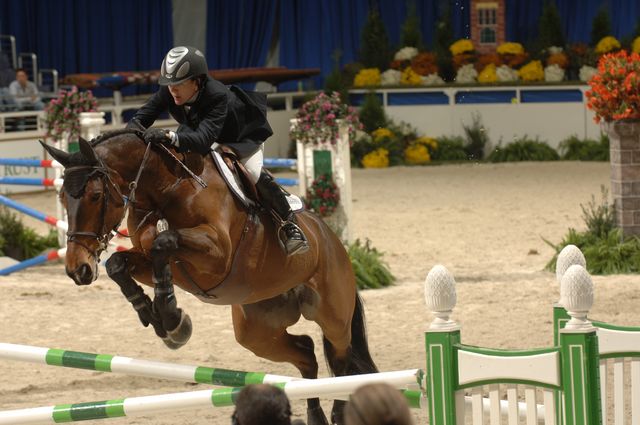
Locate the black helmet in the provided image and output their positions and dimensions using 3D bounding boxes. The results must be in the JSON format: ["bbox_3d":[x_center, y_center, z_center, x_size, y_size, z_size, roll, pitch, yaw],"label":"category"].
[{"bbox_3d":[-0.703,-0.755,20.650,0.220,0.190,0.280,1,14,41],"label":"black helmet"}]

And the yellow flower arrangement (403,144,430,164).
[{"bbox_3d":[1.477,-0.894,60.500,0.400,0.340,0.380,-1,3,5],"label":"yellow flower arrangement"}]

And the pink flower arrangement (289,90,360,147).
[{"bbox_3d":[0.059,-0.868,36.500,0.640,0.490,0.540,0,3,15],"label":"pink flower arrangement"}]

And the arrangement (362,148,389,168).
[{"bbox_3d":[0.831,-0.808,59.800,0.400,0.320,0.380,-1,3,5],"label":"arrangement"}]

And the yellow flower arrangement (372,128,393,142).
[{"bbox_3d":[0.948,-1.160,60.600,0.320,0.240,0.310,-1,3,5],"label":"yellow flower arrangement"}]

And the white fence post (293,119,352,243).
[{"bbox_3d":[0.032,-0.165,36.600,0.480,1.380,0.400,0,3,17],"label":"white fence post"}]

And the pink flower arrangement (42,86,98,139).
[{"bbox_3d":[-2.488,-0.991,40.000,0.550,0.530,0.500,-1,3,0],"label":"pink flower arrangement"}]

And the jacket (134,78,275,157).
[{"bbox_3d":[-0.617,-0.500,20.800,0.520,0.450,0.660,1,16,42],"label":"jacket"}]

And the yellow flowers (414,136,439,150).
[{"bbox_3d":[1.714,-1.094,64.300,0.410,0.280,0.380,-2,4,0],"label":"yellow flowers"}]

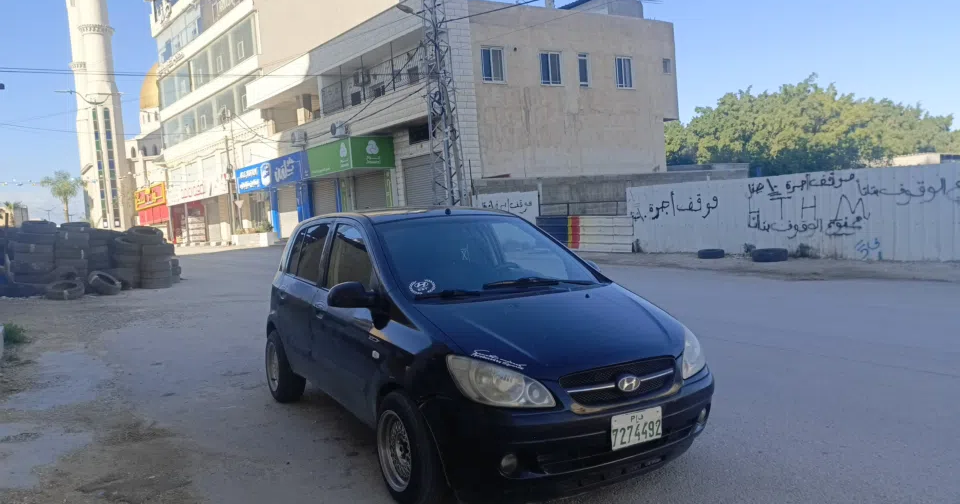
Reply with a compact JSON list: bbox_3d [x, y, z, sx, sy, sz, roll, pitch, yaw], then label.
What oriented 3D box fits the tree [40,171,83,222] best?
[{"bbox_3d":[-35.000,-4.050,56.000,3.400,5.600,3.400,-6,3,-32],"label":"tree"}]

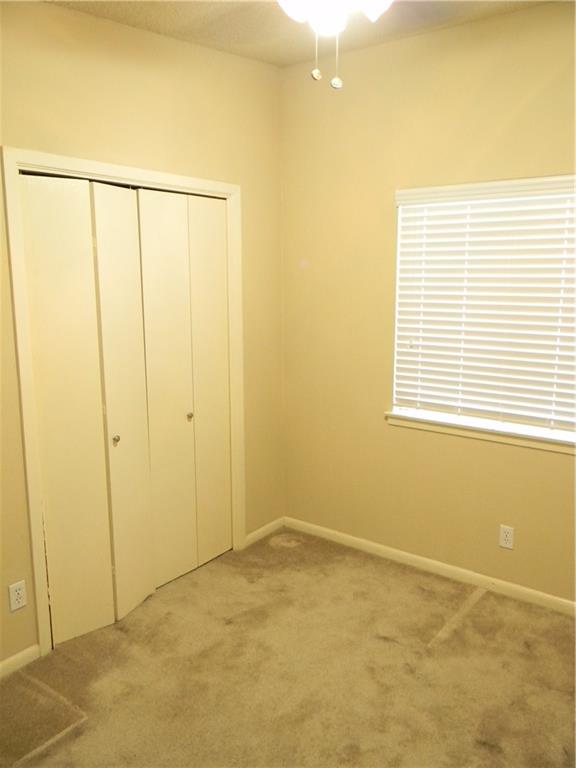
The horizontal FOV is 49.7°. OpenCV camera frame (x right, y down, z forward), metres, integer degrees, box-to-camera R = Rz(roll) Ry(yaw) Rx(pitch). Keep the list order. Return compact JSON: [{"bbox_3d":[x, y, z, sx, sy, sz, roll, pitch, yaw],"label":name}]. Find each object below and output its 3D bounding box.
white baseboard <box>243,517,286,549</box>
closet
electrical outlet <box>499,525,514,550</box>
[{"bbox_3d":[-0.149,0.935,3.940,0.016,0.064,0.400,8,13,36],"label":"white baseboard"},{"bbox_3d":[-0.687,0.096,3.059,0.110,2.030,1.200,8,13,36],"label":"closet"},{"bbox_3d":[1.125,0.790,3.193,0.070,0.115,0.012,8,13,36],"label":"electrical outlet"}]

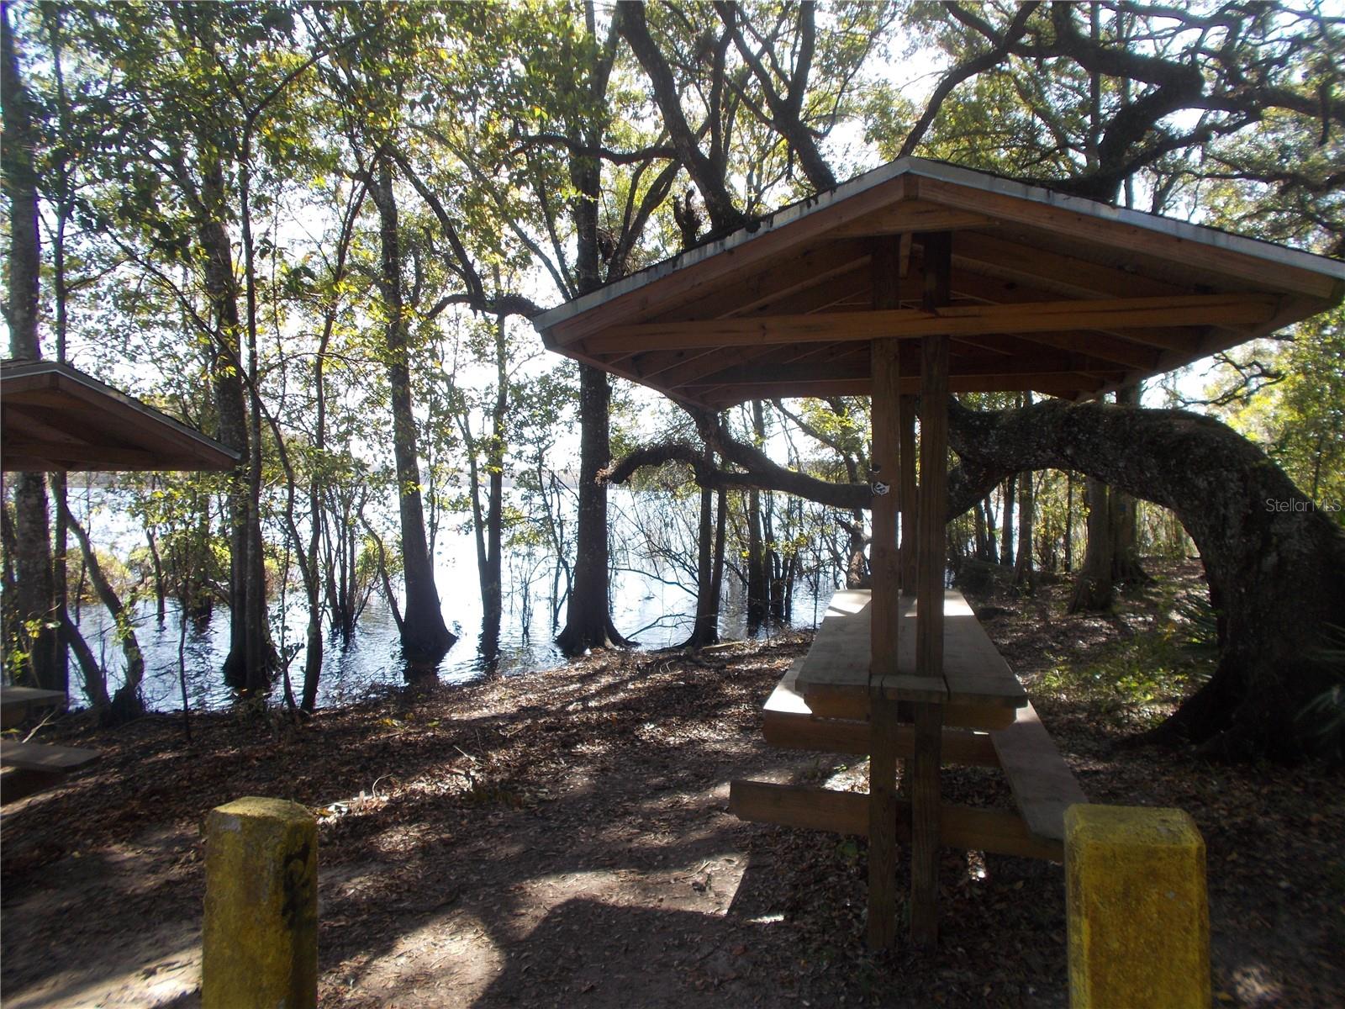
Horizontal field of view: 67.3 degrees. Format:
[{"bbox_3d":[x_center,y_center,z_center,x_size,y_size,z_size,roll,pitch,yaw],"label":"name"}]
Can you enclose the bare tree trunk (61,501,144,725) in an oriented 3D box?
[{"bbox_3d":[-5.153,0.980,9.124,0.750,2.027,0.600,0,1,0],"label":"bare tree trunk"}]

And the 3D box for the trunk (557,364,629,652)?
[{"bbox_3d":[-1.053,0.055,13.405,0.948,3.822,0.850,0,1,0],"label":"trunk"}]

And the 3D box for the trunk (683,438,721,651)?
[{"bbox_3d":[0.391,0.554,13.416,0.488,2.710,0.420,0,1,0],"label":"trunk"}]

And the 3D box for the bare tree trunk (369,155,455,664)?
[{"bbox_3d":[-3.476,-1.313,13.474,1.135,6.644,0.850,0,1,0],"label":"bare tree trunk"}]

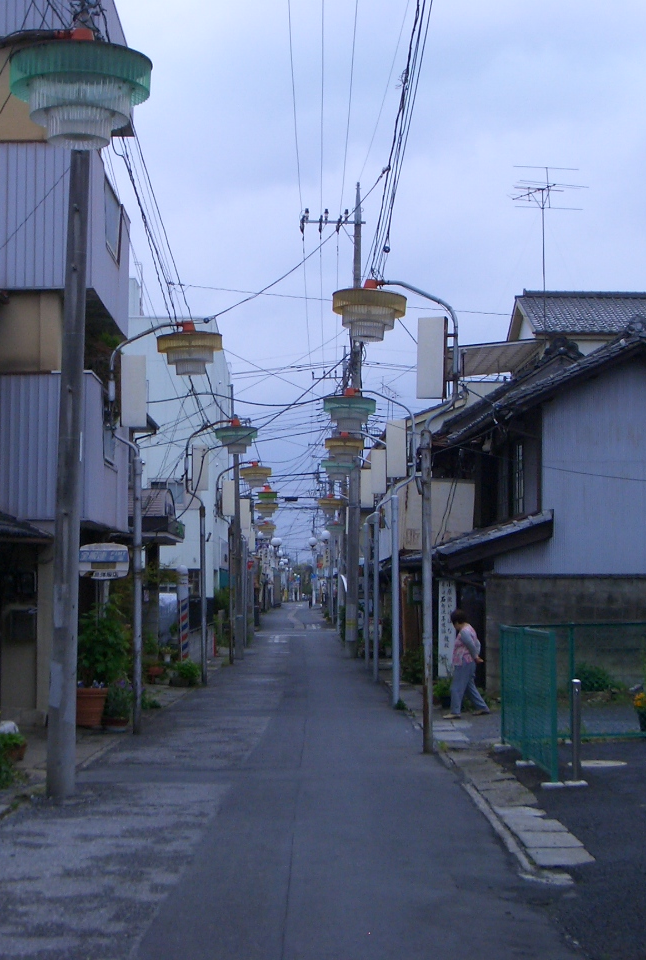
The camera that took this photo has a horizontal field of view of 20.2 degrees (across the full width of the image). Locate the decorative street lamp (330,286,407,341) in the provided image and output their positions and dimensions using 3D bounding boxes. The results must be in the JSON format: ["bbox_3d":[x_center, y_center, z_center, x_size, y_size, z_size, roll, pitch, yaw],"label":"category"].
[{"bbox_3d":[0.494,-1.759,19.032,0.783,0.626,0.783,0,-4,0],"label":"decorative street lamp"}]

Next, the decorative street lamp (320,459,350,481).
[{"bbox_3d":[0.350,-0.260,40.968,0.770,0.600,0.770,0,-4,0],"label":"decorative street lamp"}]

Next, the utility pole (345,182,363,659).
[{"bbox_3d":[0.857,-1.678,49.272,0.360,12.950,0.360,0,-4,0],"label":"utility pole"}]

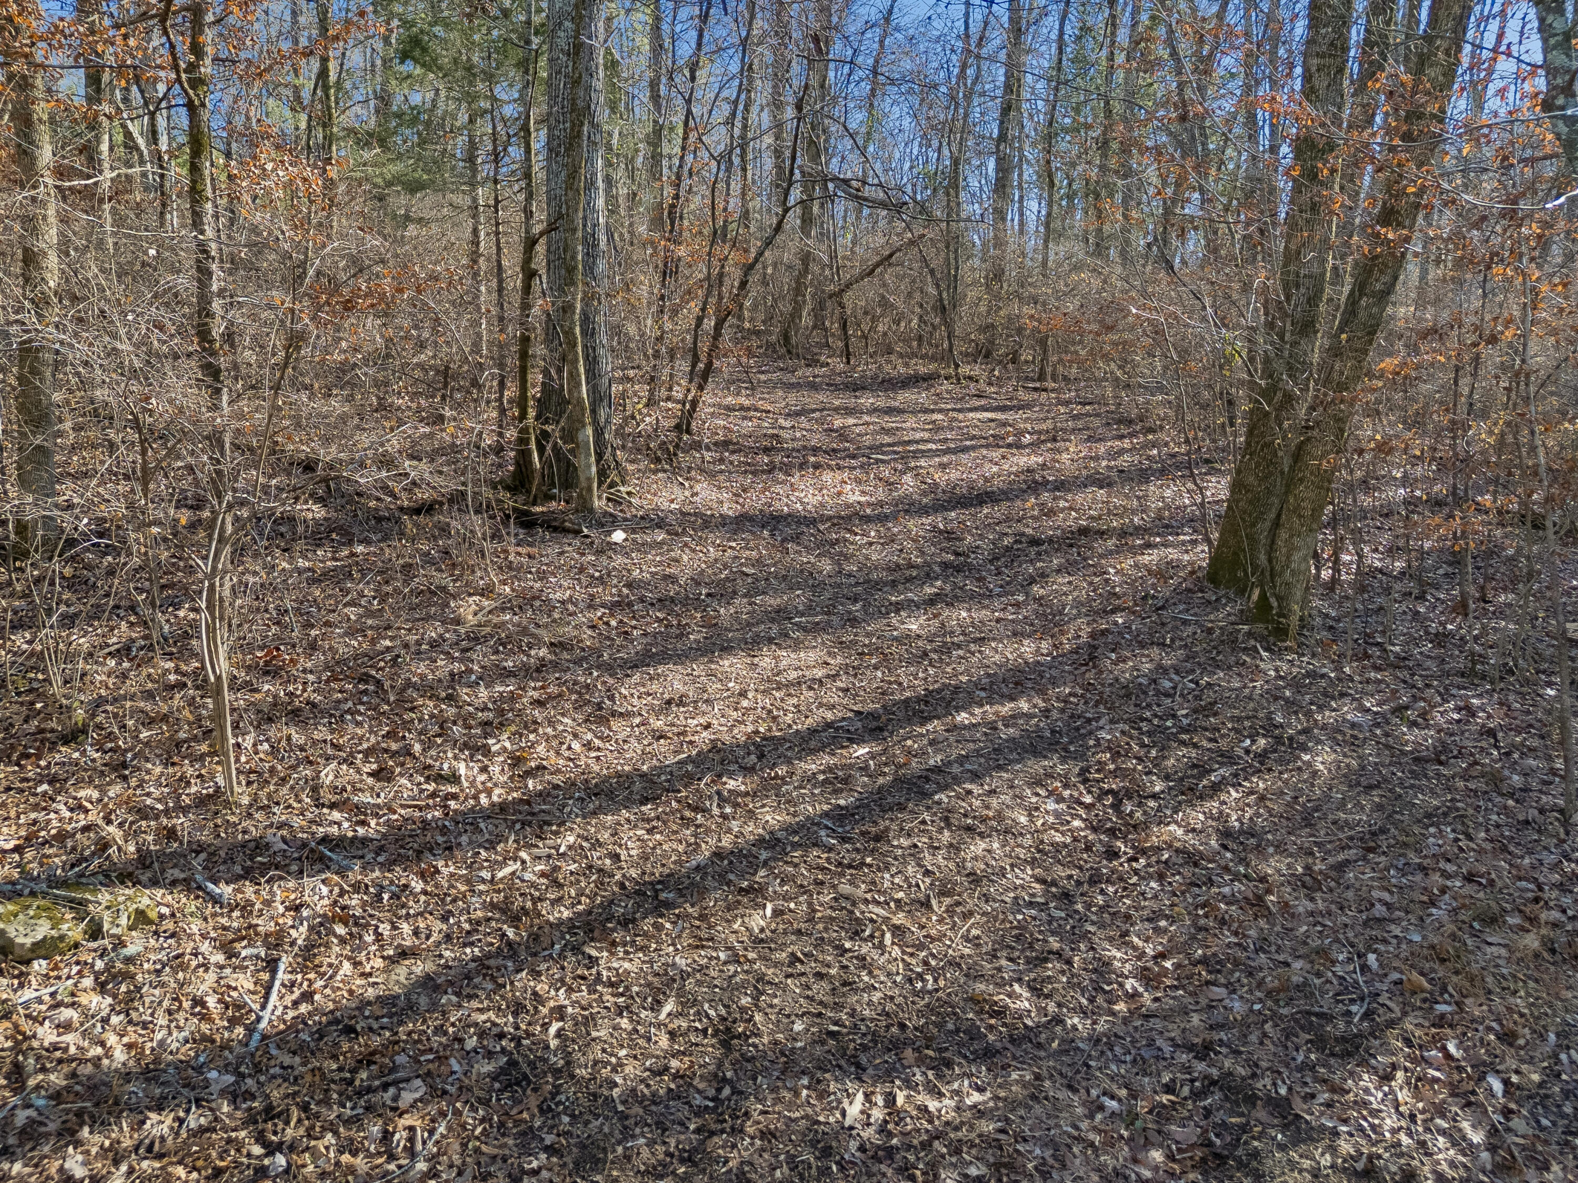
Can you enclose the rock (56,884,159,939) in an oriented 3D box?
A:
[{"bbox_3d":[-2.596,1.231,4.163,0.320,0.110,0.200,-10,19,-30],"label":"rock"}]

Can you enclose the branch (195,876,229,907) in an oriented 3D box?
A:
[{"bbox_3d":[-2.306,1.192,4.367,0.302,0.040,0.045,14,21,39],"label":"branch"}]

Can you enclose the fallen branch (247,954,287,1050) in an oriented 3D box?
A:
[{"bbox_3d":[-1.757,1.384,3.703,0.090,0.045,0.503,-4,17,-14],"label":"fallen branch"}]

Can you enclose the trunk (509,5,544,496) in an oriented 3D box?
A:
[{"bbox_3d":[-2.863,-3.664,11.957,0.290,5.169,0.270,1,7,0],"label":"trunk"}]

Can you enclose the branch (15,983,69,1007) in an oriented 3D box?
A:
[{"bbox_3d":[-2.556,1.382,3.746,0.030,0.025,0.156,15,22,41],"label":"branch"}]

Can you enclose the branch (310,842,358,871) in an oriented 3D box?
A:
[{"bbox_3d":[-1.928,1.119,4.636,0.363,0.030,0.035,12,20,36],"label":"branch"}]

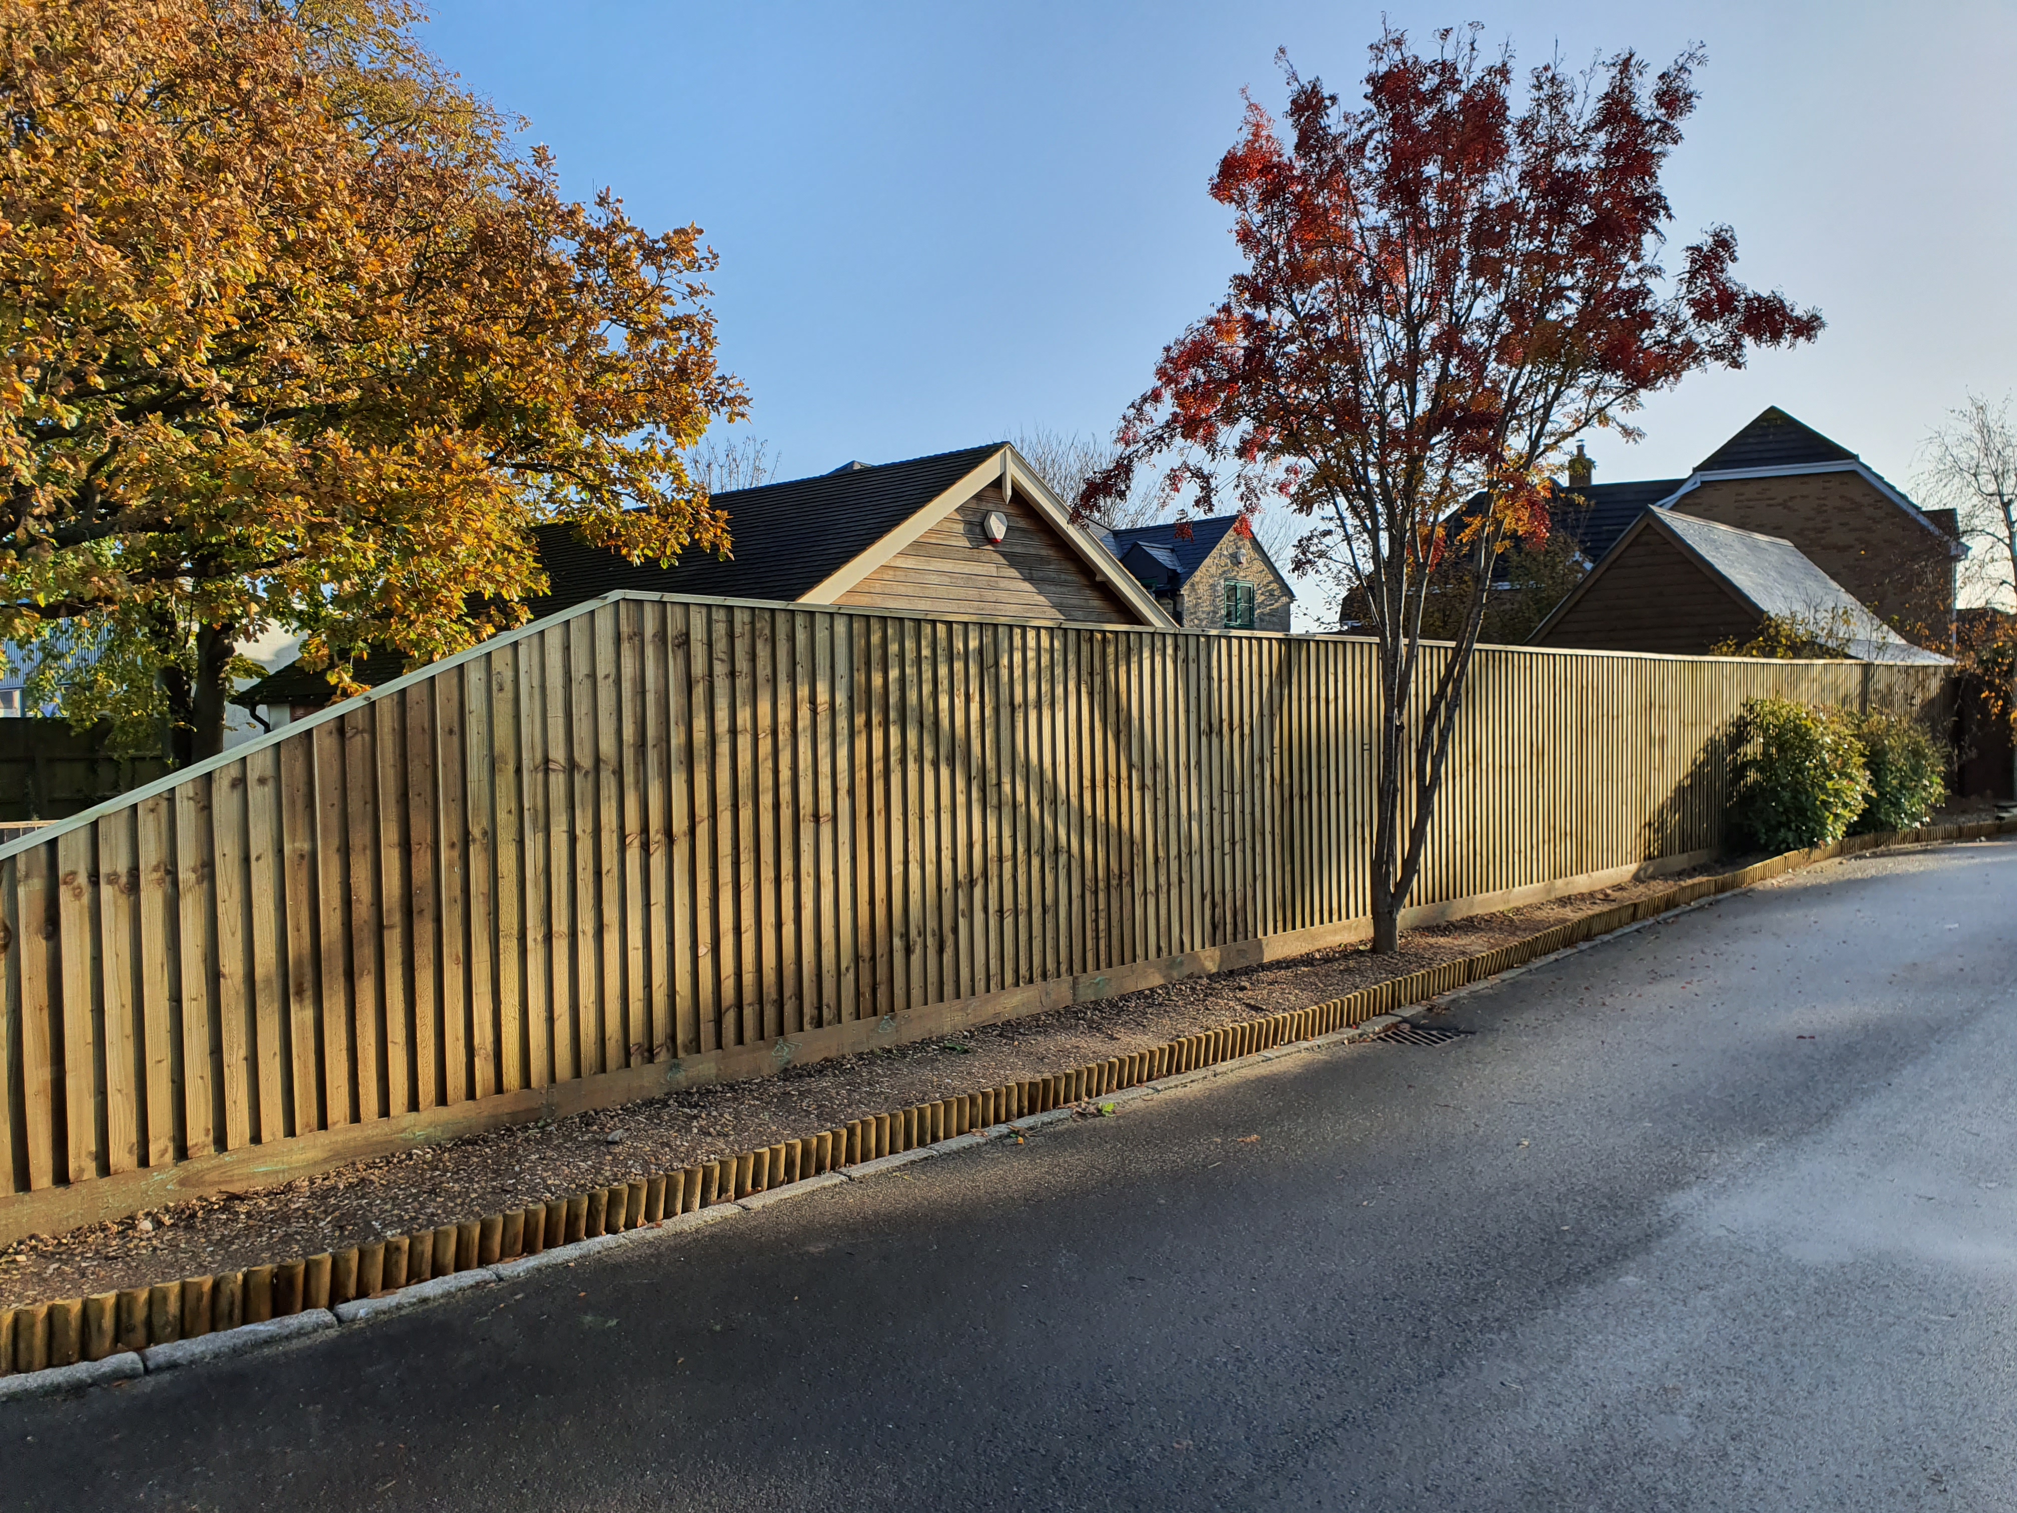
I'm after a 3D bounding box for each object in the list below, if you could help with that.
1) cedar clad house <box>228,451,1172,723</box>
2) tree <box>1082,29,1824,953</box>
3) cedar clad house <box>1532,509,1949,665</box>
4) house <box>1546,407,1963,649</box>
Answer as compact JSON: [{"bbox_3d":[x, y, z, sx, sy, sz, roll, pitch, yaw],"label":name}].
[{"bbox_3d":[-3.518,-0.806,18.187,9.700,4.570,7.440,1,2,43],"label":"cedar clad house"},{"bbox_3d":[2.596,-1.551,8.850,4.300,5.420,4.000,-1,1,0],"label":"tree"},{"bbox_3d":[10.649,-1.158,22.264,4.700,4.380,6.200,1,2,43],"label":"cedar clad house"},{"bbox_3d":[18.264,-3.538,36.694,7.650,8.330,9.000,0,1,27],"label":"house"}]

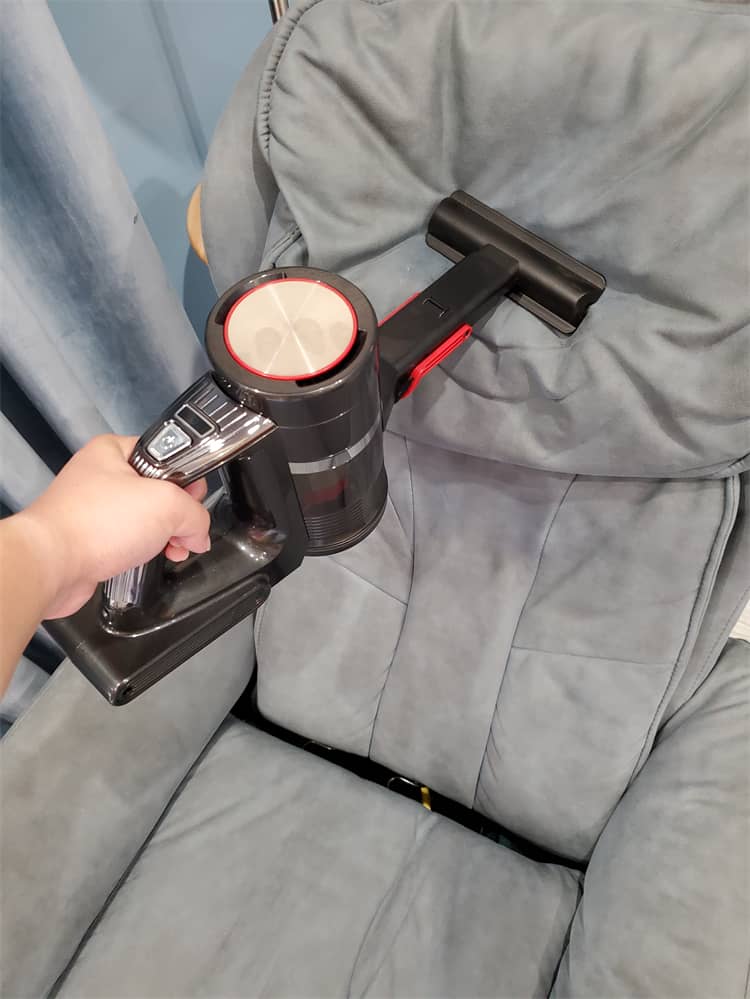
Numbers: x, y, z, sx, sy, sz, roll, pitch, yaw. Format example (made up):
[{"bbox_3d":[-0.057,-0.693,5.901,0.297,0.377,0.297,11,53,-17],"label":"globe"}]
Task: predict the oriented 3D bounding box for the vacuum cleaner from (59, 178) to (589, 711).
[{"bbox_3d":[-0.034,-0.059,0.498,0.141,0.194,0.440,39,69,19],"label":"vacuum cleaner"}]

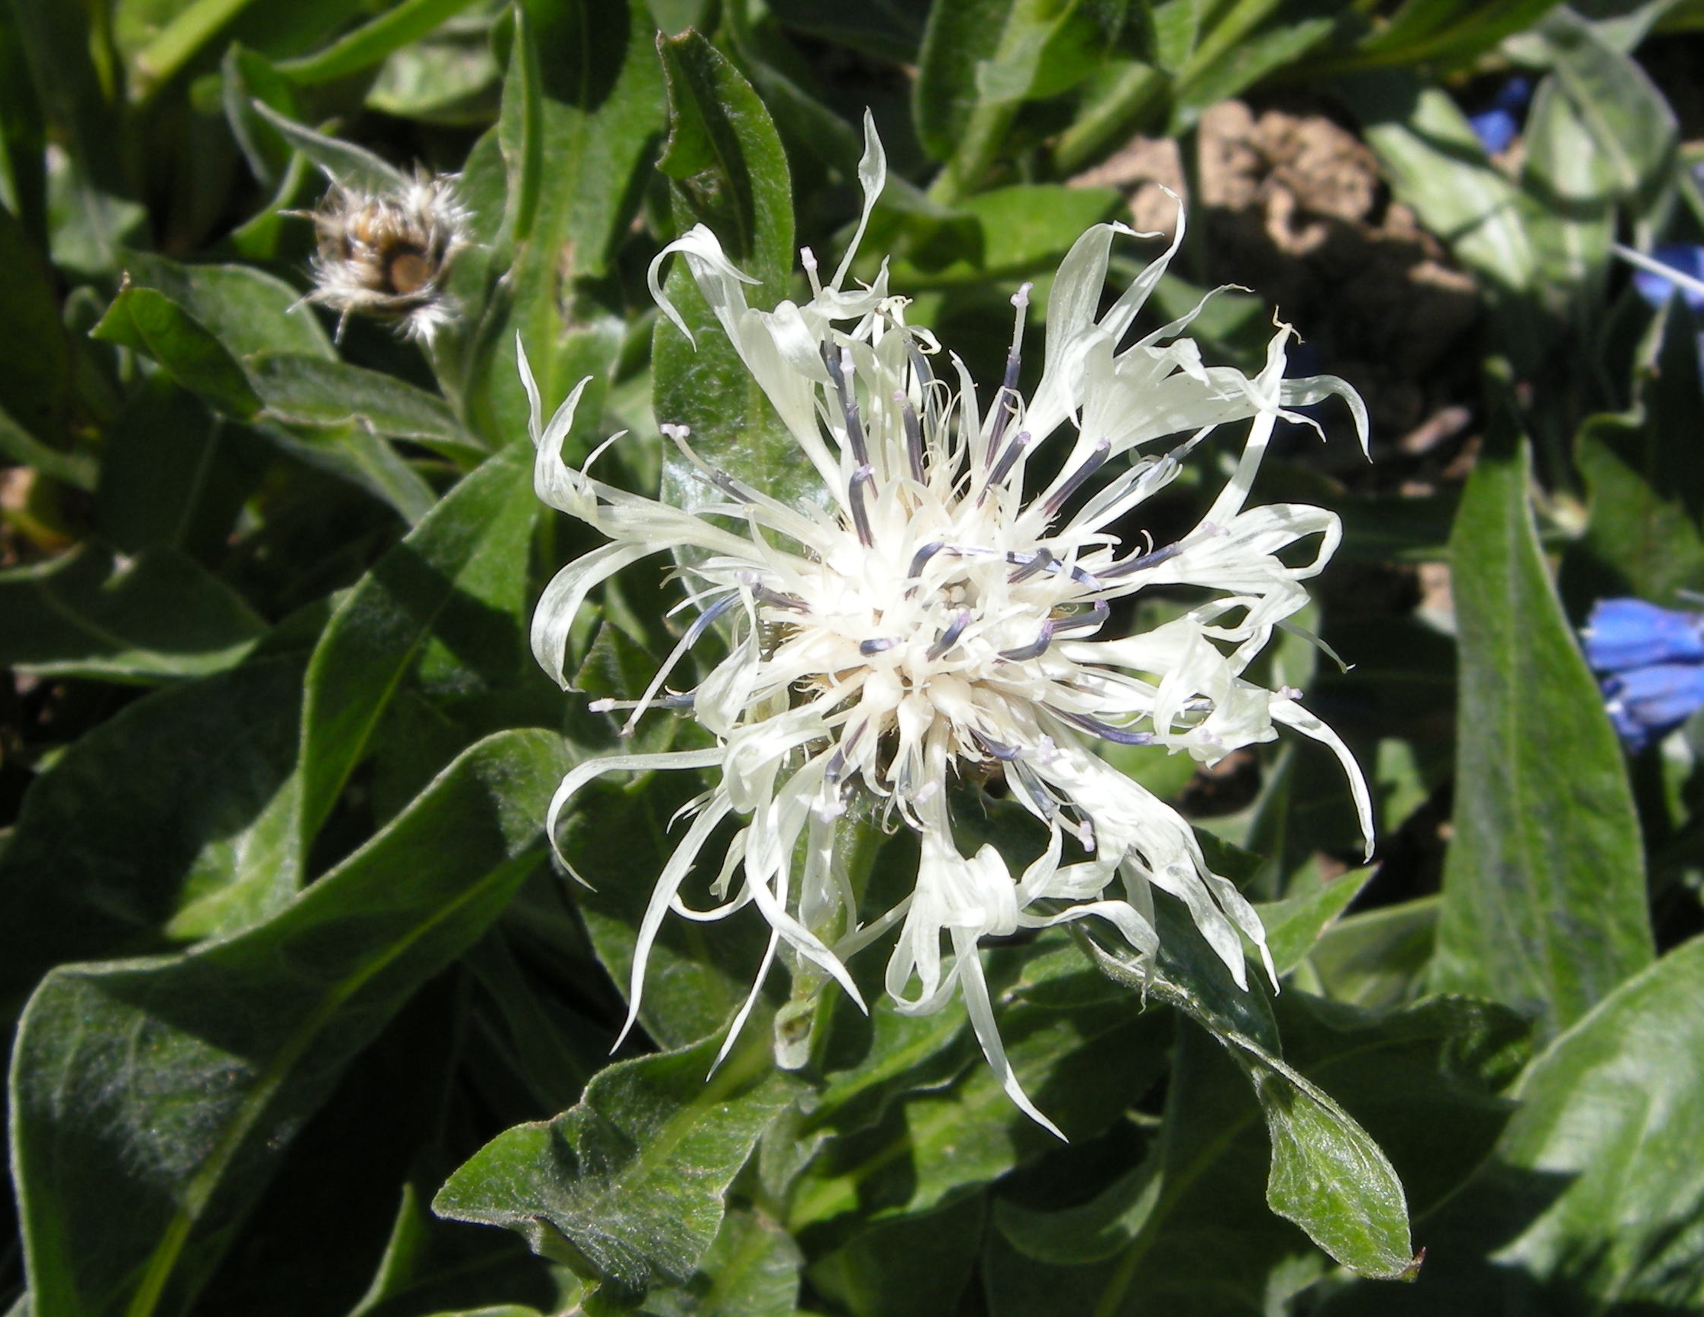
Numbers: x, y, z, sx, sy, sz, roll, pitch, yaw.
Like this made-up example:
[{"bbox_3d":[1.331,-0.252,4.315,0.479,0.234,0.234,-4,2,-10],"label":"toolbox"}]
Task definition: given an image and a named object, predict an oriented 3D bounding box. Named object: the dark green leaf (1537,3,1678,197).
[{"bbox_3d":[0.142,-0.105,0.335,0.023,0.014,0.043,-6,63,0],"label":"dark green leaf"}]

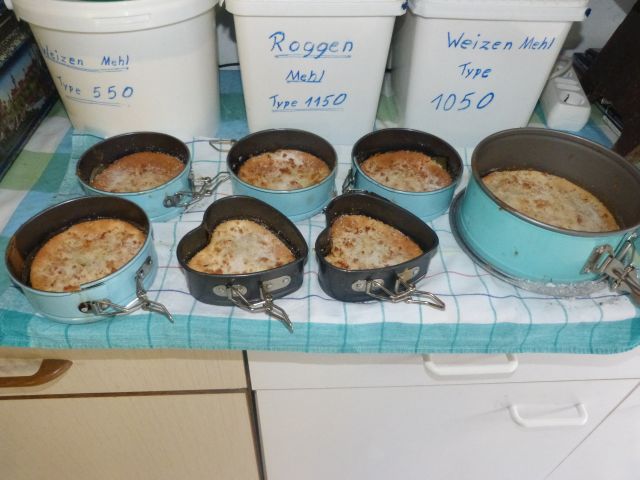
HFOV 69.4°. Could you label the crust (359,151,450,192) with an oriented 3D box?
[{"bbox_3d":[0.099,-0.073,0.554,0.108,0.022,0.108,4,44,0],"label":"crust"}]

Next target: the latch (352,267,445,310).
[{"bbox_3d":[0.071,0.052,0.424,0.071,0.020,0.048,-13,47,-16],"label":"latch"}]

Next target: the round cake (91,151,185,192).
[{"bbox_3d":[-0.204,-0.070,0.541,0.104,0.022,0.104,2,44,-2],"label":"round cake"}]

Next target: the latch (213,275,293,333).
[{"bbox_3d":[-0.056,0.060,0.408,0.071,0.021,0.057,-10,46,-13],"label":"latch"}]

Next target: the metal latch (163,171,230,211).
[{"bbox_3d":[-0.138,-0.058,0.521,0.043,0.020,0.073,14,45,11],"label":"metal latch"}]

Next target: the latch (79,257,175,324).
[{"bbox_3d":[-0.157,0.054,0.408,0.064,0.021,0.076,29,50,24],"label":"latch"}]

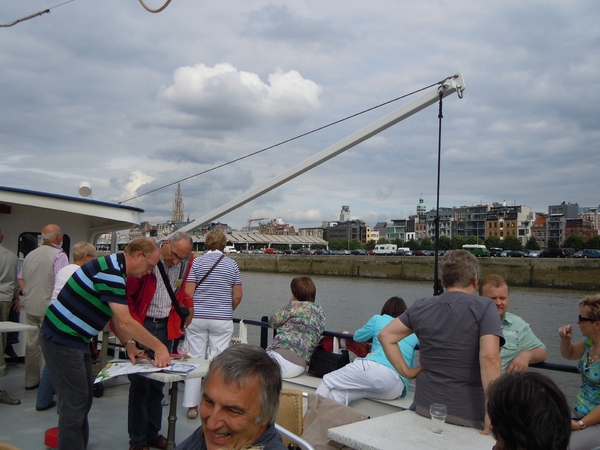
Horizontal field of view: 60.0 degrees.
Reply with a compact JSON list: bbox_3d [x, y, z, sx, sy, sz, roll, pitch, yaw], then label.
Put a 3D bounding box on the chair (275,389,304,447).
[{"bbox_3d":[-0.112,1.167,2.175,0.560,0.840,0.570,3,-4,-30],"label":"chair"}]

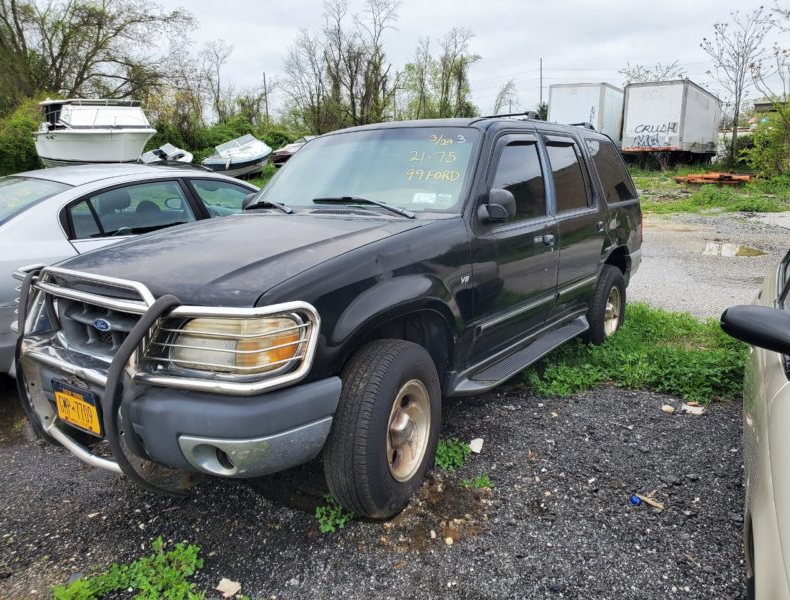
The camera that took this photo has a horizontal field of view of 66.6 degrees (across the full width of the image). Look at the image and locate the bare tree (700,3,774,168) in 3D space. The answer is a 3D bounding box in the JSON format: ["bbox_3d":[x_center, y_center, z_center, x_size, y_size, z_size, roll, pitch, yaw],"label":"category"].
[{"bbox_3d":[18.293,-11.316,32.000,3.600,8.300,3.600,-1,13,0],"label":"bare tree"}]

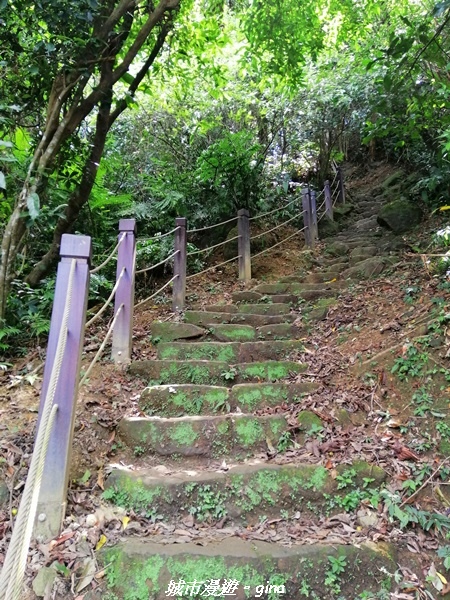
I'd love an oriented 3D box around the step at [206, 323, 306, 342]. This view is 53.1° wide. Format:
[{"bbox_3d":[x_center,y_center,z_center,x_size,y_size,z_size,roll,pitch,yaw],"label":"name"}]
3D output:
[{"bbox_3d":[0.266,0.333,4.124,0.859,0.160,0.320,0,-16,0],"label":"step"}]

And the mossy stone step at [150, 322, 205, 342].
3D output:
[{"bbox_3d":[-0.393,0.328,3.874,0.450,0.170,0.320,-1,-19,0],"label":"mossy stone step"}]

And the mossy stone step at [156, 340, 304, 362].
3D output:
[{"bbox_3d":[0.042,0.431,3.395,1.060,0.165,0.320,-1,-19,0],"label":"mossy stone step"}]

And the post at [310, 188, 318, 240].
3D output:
[{"bbox_3d":[1.687,-1.578,8.546,0.120,1.034,0.120,-4,-16,18],"label":"post"}]

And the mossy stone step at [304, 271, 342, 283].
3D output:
[{"bbox_3d":[1.237,-0.217,5.789,0.460,0.160,0.330,-3,-19,8],"label":"mossy stone step"}]

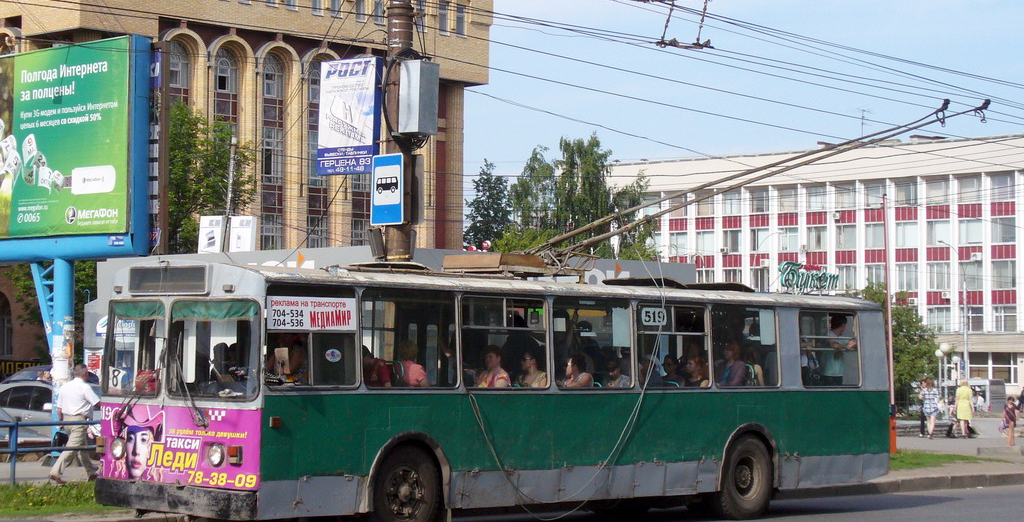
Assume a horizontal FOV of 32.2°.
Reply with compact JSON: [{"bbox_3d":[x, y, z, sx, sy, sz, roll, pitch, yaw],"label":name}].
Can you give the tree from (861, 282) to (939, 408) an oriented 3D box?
[{"bbox_3d":[13.032,2.975,60.000,3.100,4.600,3.000,0,-3,0],"label":"tree"}]

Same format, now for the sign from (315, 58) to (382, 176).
[{"bbox_3d":[-2.428,-2.173,26.600,1.190,1.740,0.180,-2,-4,43],"label":"sign"}]

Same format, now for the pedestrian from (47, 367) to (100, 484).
[{"bbox_3d":[-6.138,2.287,24.900,0.620,1.700,0.520,3,-4,-42],"label":"pedestrian"}]

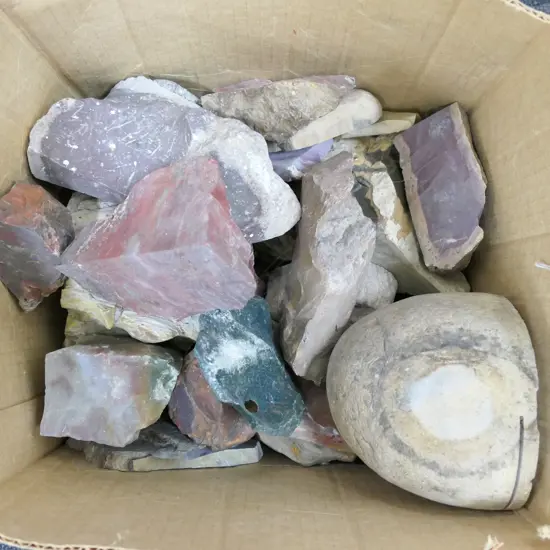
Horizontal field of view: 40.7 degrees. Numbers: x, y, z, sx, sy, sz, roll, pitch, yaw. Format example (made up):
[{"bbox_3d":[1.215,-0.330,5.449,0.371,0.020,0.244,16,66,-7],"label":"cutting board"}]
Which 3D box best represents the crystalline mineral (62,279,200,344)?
[{"bbox_3d":[-0.097,0.021,0.500,0.088,0.050,0.055,8,87,1],"label":"crystalline mineral"}]

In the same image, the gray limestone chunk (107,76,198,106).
[{"bbox_3d":[-0.084,-0.121,0.510,0.060,0.042,0.038,8,87,1],"label":"gray limestone chunk"}]

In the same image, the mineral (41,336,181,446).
[{"bbox_3d":[-0.104,0.073,0.470,0.083,0.055,0.066,-2,87,0],"label":"mineral"}]

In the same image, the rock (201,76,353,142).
[{"bbox_3d":[0.001,-0.114,0.512,0.102,0.055,0.048,0,87,0],"label":"rock"}]

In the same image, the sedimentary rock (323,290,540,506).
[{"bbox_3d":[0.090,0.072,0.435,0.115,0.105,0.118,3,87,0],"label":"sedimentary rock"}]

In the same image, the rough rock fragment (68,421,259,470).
[{"bbox_3d":[-0.073,0.113,0.505,0.122,0.045,0.038,-3,87,0],"label":"rough rock fragment"}]

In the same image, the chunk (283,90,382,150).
[{"bbox_3d":[0.038,-0.102,0.492,0.067,0.038,0.031,-27,87,-1],"label":"chunk"}]

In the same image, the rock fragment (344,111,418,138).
[{"bbox_3d":[0.072,-0.104,0.515,0.055,0.030,0.025,-7,87,0],"label":"rock fragment"}]

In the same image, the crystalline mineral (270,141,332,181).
[{"bbox_3d":[0.015,-0.079,0.518,0.050,0.034,0.032,-12,87,0],"label":"crystalline mineral"}]

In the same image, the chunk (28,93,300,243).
[{"bbox_3d":[-0.064,-0.067,0.452,0.155,0.060,0.075,20,88,1],"label":"chunk"}]

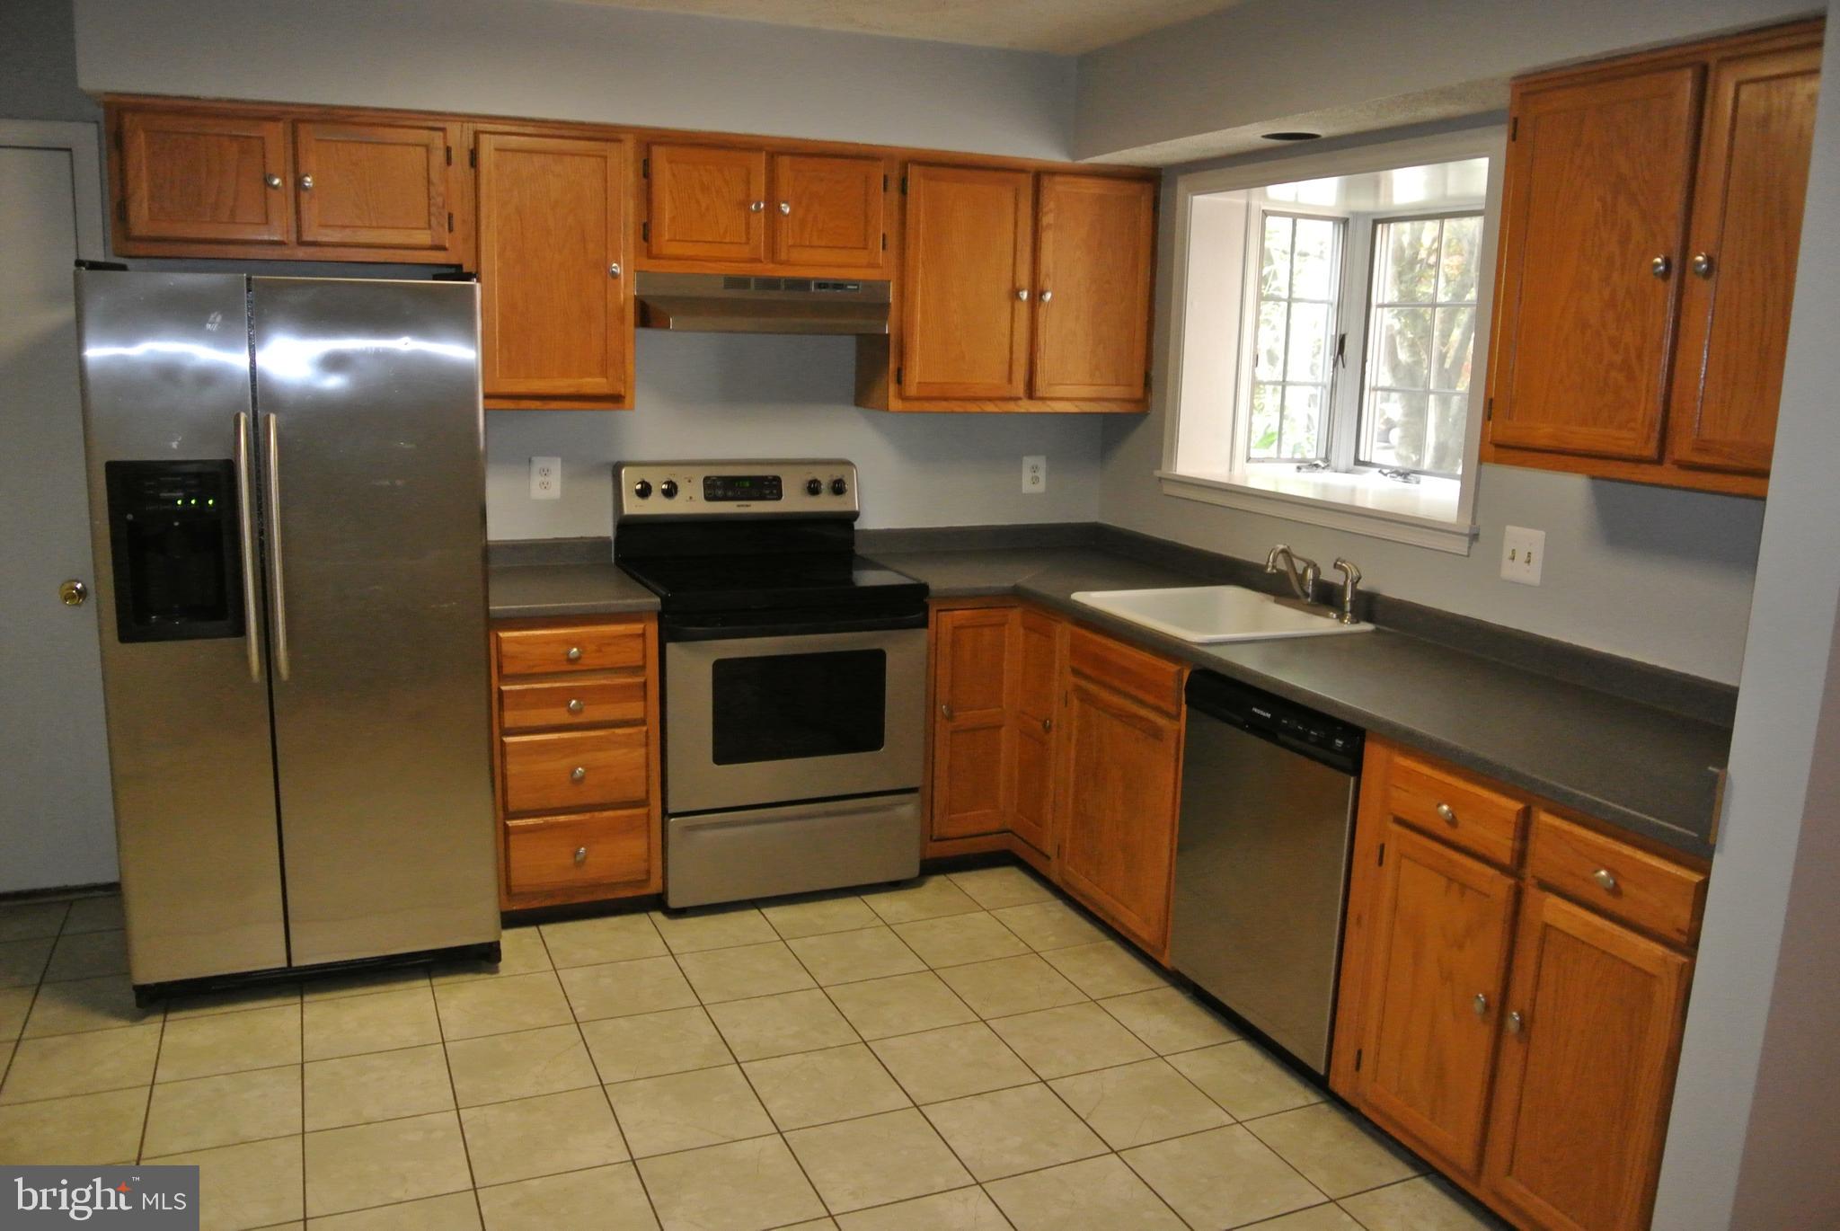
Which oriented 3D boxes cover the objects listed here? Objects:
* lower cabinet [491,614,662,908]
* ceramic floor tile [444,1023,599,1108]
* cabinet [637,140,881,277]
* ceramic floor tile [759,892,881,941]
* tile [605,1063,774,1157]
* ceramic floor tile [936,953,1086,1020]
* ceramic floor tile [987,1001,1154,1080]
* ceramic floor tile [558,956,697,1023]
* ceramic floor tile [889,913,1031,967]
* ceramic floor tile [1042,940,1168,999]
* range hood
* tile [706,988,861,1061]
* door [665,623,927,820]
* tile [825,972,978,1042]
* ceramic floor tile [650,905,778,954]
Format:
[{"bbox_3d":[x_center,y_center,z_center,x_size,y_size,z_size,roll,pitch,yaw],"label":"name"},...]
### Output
[{"bbox_3d":[-1.024,0.367,3.926,0.462,0.848,0.633,-3,11,-23],"label":"lower cabinet"},{"bbox_3d":[-0.893,1.010,3.094,0.305,0.012,0.305,-3,12,-23],"label":"ceramic floor tile"},{"bbox_3d":[-0.477,-1.167,4.001,0.762,0.372,0.333,-3,12,-23],"label":"cabinet"},{"bbox_3d":[-0.287,0.853,3.936,0.302,0.012,0.302,-3,11,-23],"label":"ceramic floor tile"},{"bbox_3d":[-0.479,1.033,2.875,0.302,0.012,0.302,-3,11,-23],"label":"tile"},{"bbox_3d":[0.232,0.944,3.508,0.302,0.012,0.302,-3,11,-23],"label":"ceramic floor tile"},{"bbox_3d":[0.357,1.010,3.277,0.305,0.012,0.305,-3,12,-23],"label":"ceramic floor tile"},{"bbox_3d":[-0.721,0.930,3.423,0.302,0.012,0.302,-3,11,-23],"label":"ceramic floor tile"},{"bbox_3d":[0.114,0.889,3.794,0.301,0.010,0.301,-3,12,-23],"label":"ceramic floor tile"},{"bbox_3d":[0.496,0.931,3.623,0.275,0.012,0.302,-3,11,-23],"label":"ceramic floor tile"},{"bbox_3d":[-0.465,-0.904,3.999,0.759,0.152,0.445,-3,12,-23],"label":"range hood"},{"bbox_3d":[-0.324,0.971,3.272,0.300,0.010,0.300,-3,11,-23],"label":"tile"},{"bbox_3d":[-0.342,0.283,3.920,0.756,0.491,0.060,-3,12,-23],"label":"door"},{"bbox_3d":[-0.045,0.958,3.391,0.300,0.010,0.300,-3,11,-23],"label":"tile"},{"bbox_3d":[-0.572,0.872,3.851,0.305,0.012,0.295,-3,12,-23],"label":"ceramic floor tile"}]

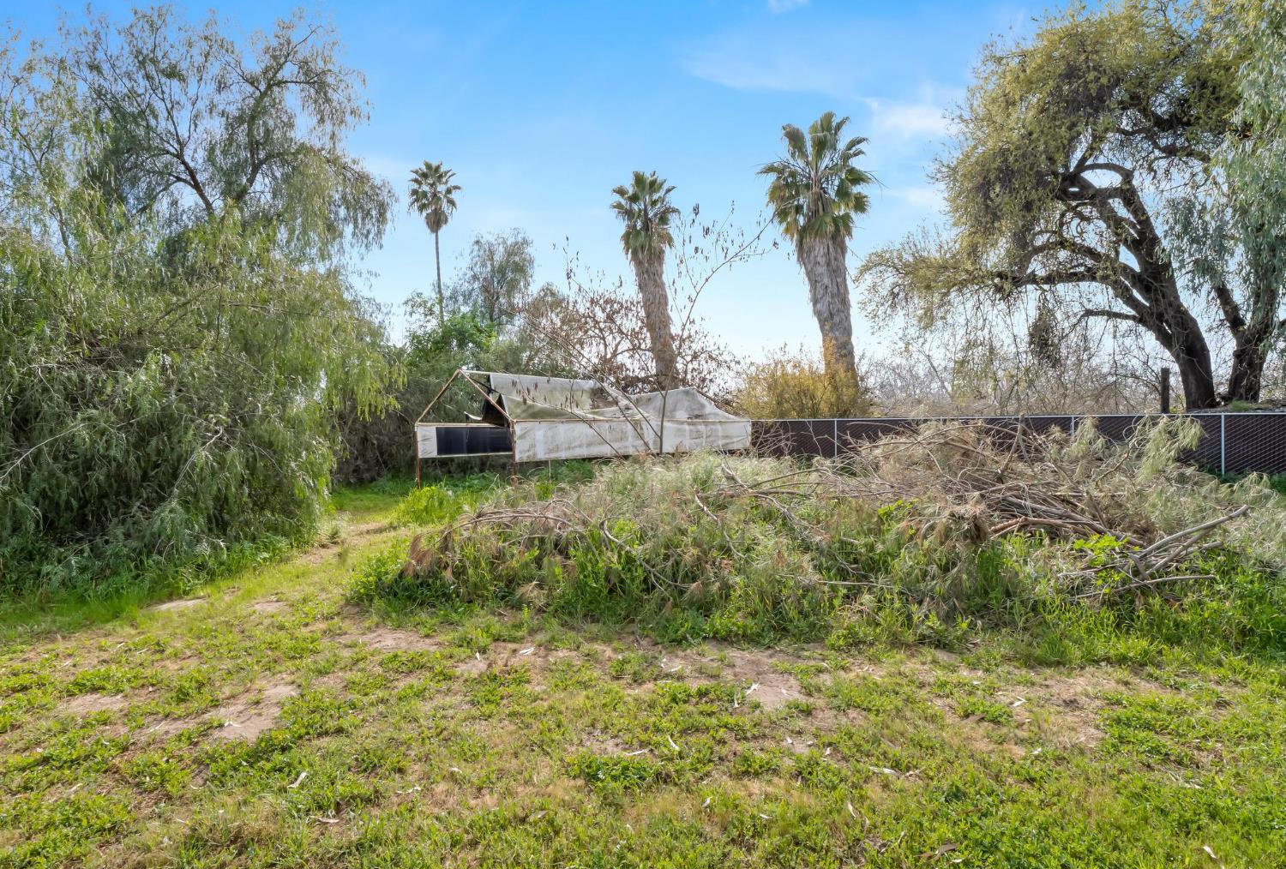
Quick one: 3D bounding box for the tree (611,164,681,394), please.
[{"bbox_3d":[0.130,-6.540,31.500,3.700,14.900,3.700,0,1,0],"label":"tree"}]

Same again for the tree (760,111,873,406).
[{"bbox_3d":[6.700,-5.730,23.000,4.200,13.500,4.100,0,1,0],"label":"tree"}]

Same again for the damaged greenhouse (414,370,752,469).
[{"bbox_3d":[-0.860,0.020,12.280,3.100,2.200,6.360,1,1,43],"label":"damaged greenhouse"}]

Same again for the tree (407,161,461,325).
[{"bbox_3d":[-15.070,-9.500,43.000,3.900,20.500,3.900,0,1,0],"label":"tree"}]

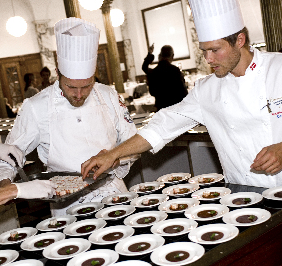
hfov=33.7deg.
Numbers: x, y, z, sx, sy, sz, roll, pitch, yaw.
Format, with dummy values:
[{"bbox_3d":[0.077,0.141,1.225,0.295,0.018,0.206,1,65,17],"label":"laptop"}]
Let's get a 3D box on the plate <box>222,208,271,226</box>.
[{"bbox_3d":[0.432,0.353,1.905,0.195,0.027,0.195,-9,10,2],"label":"plate"}]

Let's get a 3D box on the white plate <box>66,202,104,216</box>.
[{"bbox_3d":[-0.279,0.393,2.343,0.195,0.027,0.195,-9,10,0],"label":"white plate"}]

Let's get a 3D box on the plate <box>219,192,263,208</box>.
[{"bbox_3d":[0.456,0.312,2.116,0.195,0.027,0.195,-9,10,2],"label":"plate"}]

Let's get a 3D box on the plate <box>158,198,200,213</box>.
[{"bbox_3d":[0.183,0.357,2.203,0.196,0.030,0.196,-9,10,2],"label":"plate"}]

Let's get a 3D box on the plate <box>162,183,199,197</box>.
[{"bbox_3d":[0.206,0.304,2.398,0.195,0.027,0.195,-9,10,2],"label":"plate"}]

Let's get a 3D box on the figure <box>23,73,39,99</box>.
[{"bbox_3d":[-1.666,-0.179,7.634,0.300,1.600,0.450,-8,10,8],"label":"figure"}]

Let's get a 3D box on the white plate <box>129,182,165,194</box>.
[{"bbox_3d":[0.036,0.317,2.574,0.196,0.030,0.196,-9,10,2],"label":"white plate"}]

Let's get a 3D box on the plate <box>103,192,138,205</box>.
[{"bbox_3d":[-0.108,0.352,2.421,0.195,0.027,0.195,-9,10,2],"label":"plate"}]

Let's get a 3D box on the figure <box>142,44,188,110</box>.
[{"bbox_3d":[0.449,-0.331,6.135,0.560,1.745,0.420,-11,10,-6],"label":"figure"}]

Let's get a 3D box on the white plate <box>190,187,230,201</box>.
[{"bbox_3d":[0.343,0.305,2.265,0.195,0.027,0.195,-9,10,2],"label":"white plate"}]

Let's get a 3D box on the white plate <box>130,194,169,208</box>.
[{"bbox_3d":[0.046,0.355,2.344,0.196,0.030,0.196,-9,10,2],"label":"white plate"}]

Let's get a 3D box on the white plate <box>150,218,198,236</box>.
[{"bbox_3d":[0.139,0.398,1.922,0.195,0.027,0.195,-9,10,2],"label":"white plate"}]

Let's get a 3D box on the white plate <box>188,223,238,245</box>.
[{"bbox_3d":[0.287,0.406,1.821,0.196,0.030,0.196,-9,10,2],"label":"white plate"}]

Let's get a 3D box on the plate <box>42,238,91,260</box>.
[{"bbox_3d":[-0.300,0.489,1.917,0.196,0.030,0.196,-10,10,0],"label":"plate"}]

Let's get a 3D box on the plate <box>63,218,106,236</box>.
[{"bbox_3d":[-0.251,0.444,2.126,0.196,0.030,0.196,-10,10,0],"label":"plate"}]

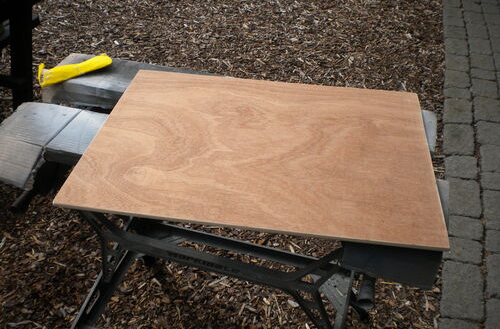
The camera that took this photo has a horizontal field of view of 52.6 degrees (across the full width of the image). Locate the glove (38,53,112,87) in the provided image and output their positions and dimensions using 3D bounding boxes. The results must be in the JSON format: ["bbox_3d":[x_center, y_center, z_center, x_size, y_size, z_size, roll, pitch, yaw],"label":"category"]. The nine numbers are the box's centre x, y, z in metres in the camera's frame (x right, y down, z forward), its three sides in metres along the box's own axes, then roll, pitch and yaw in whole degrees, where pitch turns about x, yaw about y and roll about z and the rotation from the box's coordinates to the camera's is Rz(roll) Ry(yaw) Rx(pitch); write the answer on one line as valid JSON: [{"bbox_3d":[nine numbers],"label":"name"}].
[{"bbox_3d":[-0.502,-0.273,1.453,0.210,0.045,0.060,-25,46,-28],"label":"glove"}]

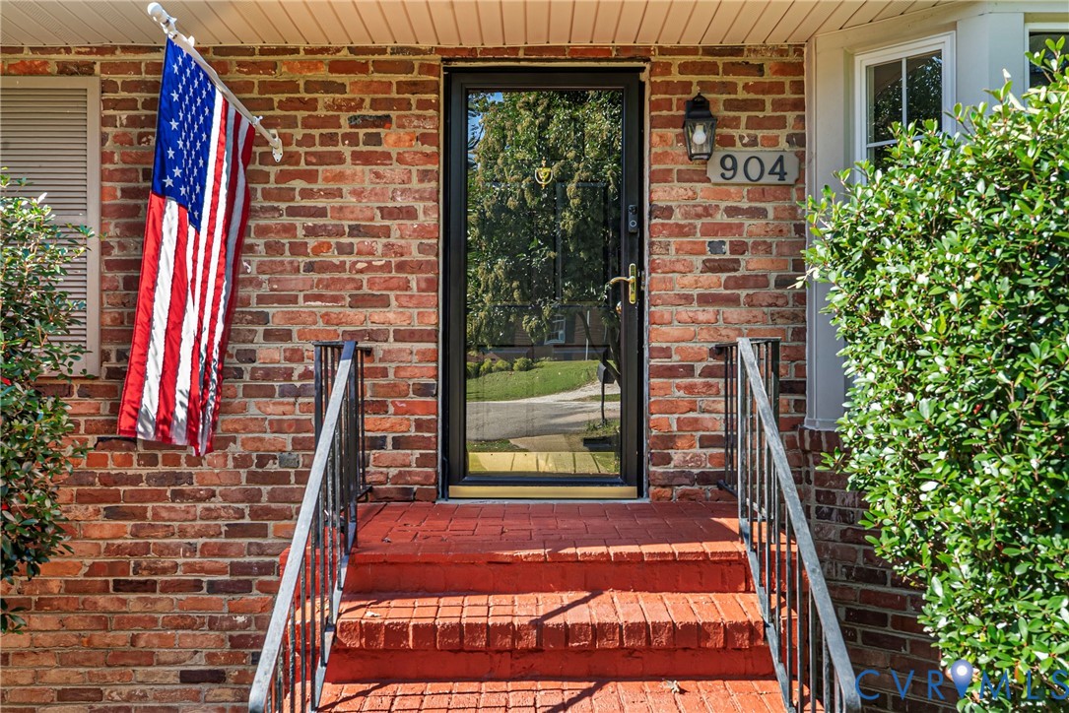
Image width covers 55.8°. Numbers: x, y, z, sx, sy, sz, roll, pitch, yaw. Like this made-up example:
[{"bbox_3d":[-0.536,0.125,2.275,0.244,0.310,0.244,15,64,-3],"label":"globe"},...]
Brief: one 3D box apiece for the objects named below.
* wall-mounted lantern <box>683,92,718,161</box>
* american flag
[{"bbox_3d":[0.774,-1.078,4.715,0.147,0.305,0.170,0,0,0],"label":"wall-mounted lantern"},{"bbox_3d":[-1.325,-0.367,3.960,0.220,1.540,1.000,0,0,3],"label":"american flag"}]

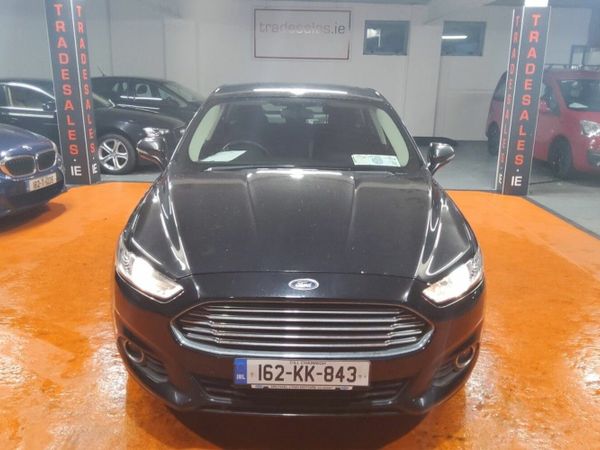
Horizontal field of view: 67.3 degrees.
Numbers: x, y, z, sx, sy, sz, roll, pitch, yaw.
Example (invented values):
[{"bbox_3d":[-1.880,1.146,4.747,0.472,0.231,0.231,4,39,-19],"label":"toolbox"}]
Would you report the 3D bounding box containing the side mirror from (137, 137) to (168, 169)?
[{"bbox_3d":[-0.992,-0.487,3.030,0.210,0.195,0.150,0,18,-1],"label":"side mirror"}]

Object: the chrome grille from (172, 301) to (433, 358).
[{"bbox_3d":[0.015,0.390,1.761,1.030,0.205,0.175,0,18,-1],"label":"chrome grille"}]

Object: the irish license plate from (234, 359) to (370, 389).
[{"bbox_3d":[0.010,0.568,1.733,0.520,0.113,0.020,0,18,-1],"label":"irish license plate"}]

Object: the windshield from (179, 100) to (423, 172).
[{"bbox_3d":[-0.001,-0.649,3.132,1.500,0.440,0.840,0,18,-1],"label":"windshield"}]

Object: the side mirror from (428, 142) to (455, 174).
[{"bbox_3d":[0.951,-0.447,3.030,0.195,0.195,0.150,0,18,-1],"label":"side mirror"}]

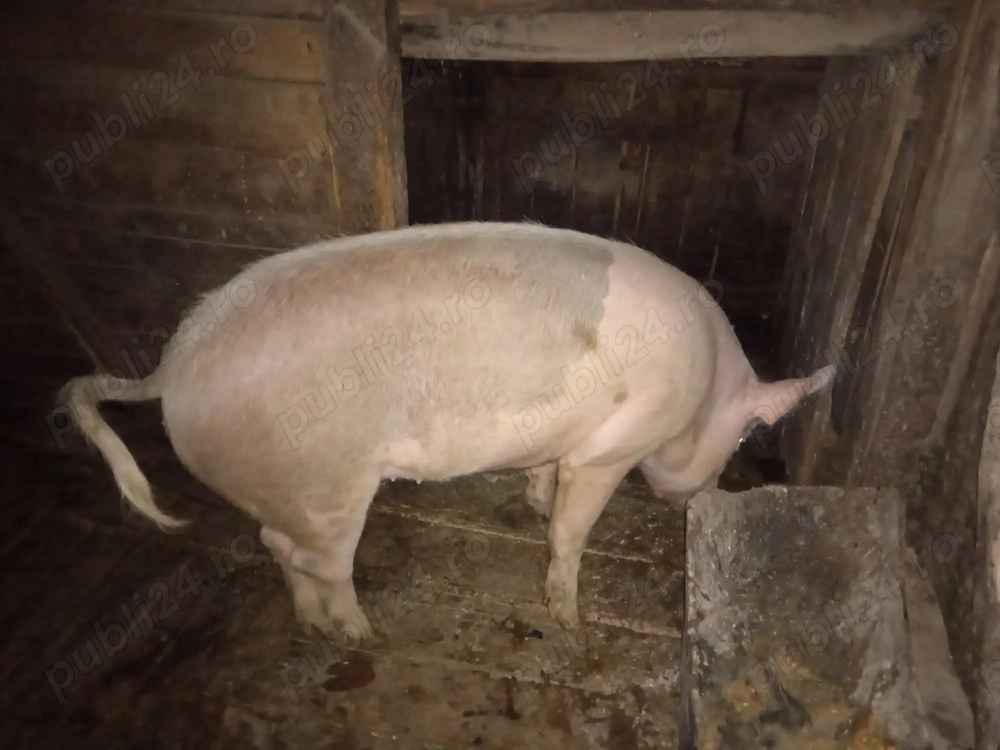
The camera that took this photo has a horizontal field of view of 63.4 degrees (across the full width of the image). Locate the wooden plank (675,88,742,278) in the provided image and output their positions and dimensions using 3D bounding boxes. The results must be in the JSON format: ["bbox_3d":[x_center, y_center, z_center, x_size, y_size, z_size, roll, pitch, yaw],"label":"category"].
[{"bbox_3d":[0.670,-0.598,2.616,0.107,0.632,0.025,8,29,12],"label":"wooden plank"}]

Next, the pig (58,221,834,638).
[{"bbox_3d":[-0.088,0.099,1.567,1.413,0.812,0.388,-3,29,-9],"label":"pig"}]

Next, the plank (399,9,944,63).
[{"bbox_3d":[0.304,-0.678,1.607,1.051,0.088,0.090,5,29,13],"label":"plank"}]

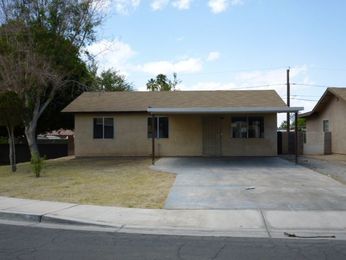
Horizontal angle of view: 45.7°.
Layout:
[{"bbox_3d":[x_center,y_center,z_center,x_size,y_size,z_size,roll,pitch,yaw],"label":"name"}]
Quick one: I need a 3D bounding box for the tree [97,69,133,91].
[{"bbox_3d":[-5.900,-2.200,39.000,5.000,7.300,5.000,0,0,2],"label":"tree"}]

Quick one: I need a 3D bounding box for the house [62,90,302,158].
[{"bbox_3d":[0.360,-0.530,26.100,12.200,3.950,9.200,0,0,2],"label":"house"}]

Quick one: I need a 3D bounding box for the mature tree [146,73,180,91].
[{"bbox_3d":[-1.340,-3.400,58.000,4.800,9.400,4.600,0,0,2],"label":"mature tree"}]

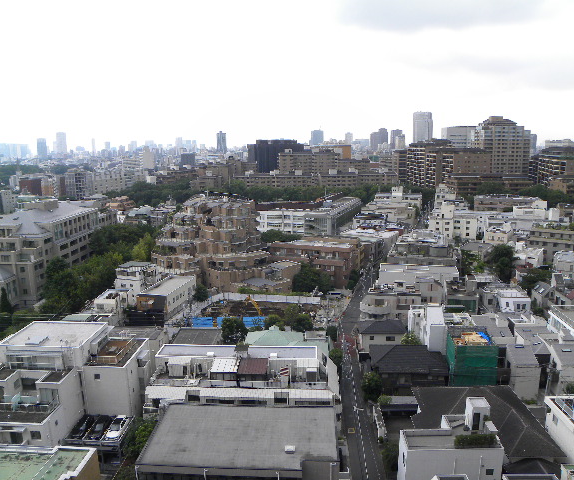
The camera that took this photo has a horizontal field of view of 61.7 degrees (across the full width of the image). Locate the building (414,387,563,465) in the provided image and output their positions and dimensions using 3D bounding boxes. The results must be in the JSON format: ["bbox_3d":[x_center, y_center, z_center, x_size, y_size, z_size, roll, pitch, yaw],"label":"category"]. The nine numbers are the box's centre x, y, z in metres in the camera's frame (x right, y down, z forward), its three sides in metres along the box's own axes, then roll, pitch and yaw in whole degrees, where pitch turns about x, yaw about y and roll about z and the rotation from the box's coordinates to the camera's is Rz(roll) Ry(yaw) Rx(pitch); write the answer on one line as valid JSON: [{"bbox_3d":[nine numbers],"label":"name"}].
[{"bbox_3d":[24.700,25.612,63.129,14.600,6.300,16.600,0,11,2],"label":"building"}]

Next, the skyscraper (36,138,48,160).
[{"bbox_3d":[-1251.823,-466.439,2456.128,46.000,102.000,46.000,-6,12,-29],"label":"skyscraper"}]

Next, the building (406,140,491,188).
[{"bbox_3d":[114.975,-47.796,348.783,24.000,46.000,82.000,-1,11,-3],"label":"building"}]

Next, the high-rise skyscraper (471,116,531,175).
[{"bbox_3d":[174.577,-74.325,391.231,36.000,50.000,26.000,0,11,0],"label":"high-rise skyscraper"}]

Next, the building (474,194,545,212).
[{"bbox_3d":[119.087,-17.556,258.444,34.000,15.000,14.000,2,11,14],"label":"building"}]

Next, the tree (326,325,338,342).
[{"bbox_3d":[9.642,19.923,102.945,2.300,3.600,2.300,0,11,0],"label":"tree"}]

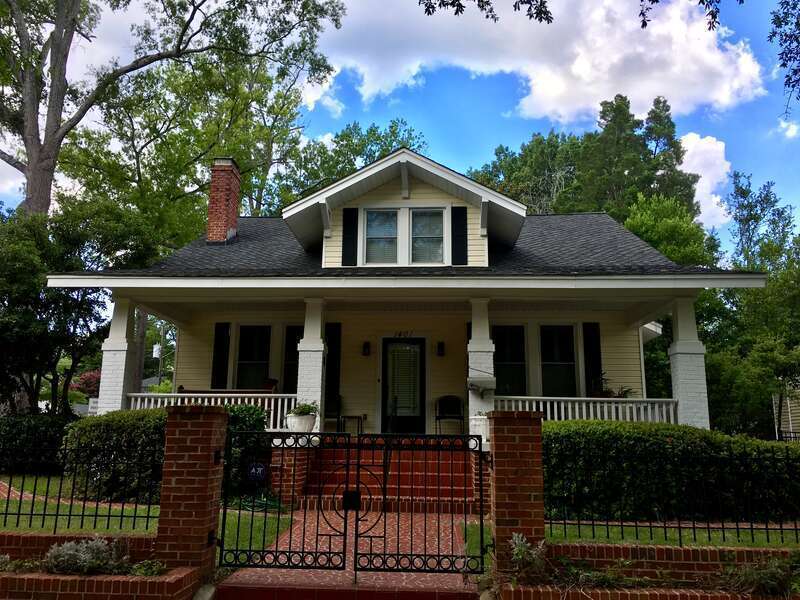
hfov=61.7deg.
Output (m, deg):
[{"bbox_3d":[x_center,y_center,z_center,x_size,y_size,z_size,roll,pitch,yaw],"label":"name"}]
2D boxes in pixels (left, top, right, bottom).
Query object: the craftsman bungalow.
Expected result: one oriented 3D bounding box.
[{"bbox_3d":[0.320,0.612,17.337,11.350,7.700,13.800,0,-11,3],"label":"craftsman bungalow"}]

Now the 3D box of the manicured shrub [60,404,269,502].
[{"bbox_3d":[-3.430,2.266,10.117,2.800,1.400,1.200,0,-11,3],"label":"manicured shrub"}]

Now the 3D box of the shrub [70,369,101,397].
[{"bbox_3d":[-12.859,3.406,27.666,1.500,1.400,1.400,0,-11,3],"label":"shrub"}]

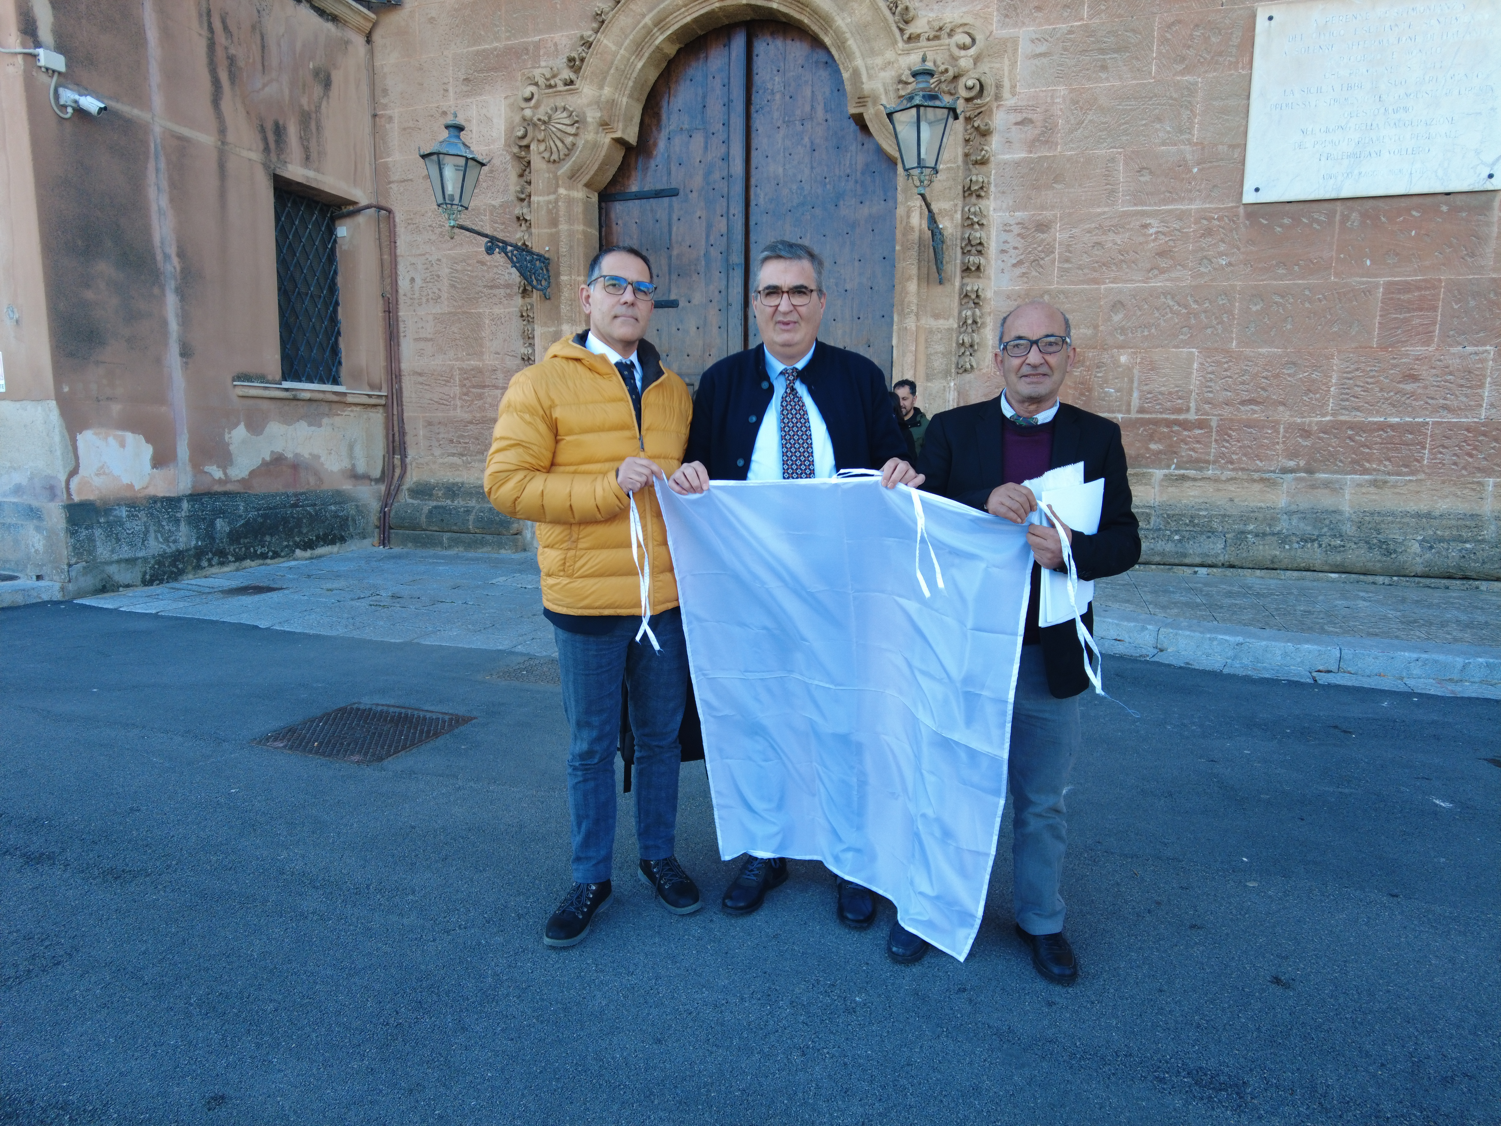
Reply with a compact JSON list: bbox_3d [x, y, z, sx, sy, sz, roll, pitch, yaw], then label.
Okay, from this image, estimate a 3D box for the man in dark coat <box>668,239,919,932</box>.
[{"bbox_3d":[0.119,0.063,2.357,0.620,1.820,0.470,1,7,0],"label":"man in dark coat"}]

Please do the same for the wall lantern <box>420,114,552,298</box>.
[{"bbox_3d":[-2.357,-3.257,8.025,0.560,1.298,1.780,3,8,18],"label":"wall lantern"}]

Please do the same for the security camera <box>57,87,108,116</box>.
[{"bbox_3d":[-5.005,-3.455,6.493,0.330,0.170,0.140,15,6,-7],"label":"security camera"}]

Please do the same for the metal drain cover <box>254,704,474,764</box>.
[{"bbox_3d":[-1.729,0.769,3.922,0.700,0.030,0.660,3,8,18],"label":"metal drain cover"}]

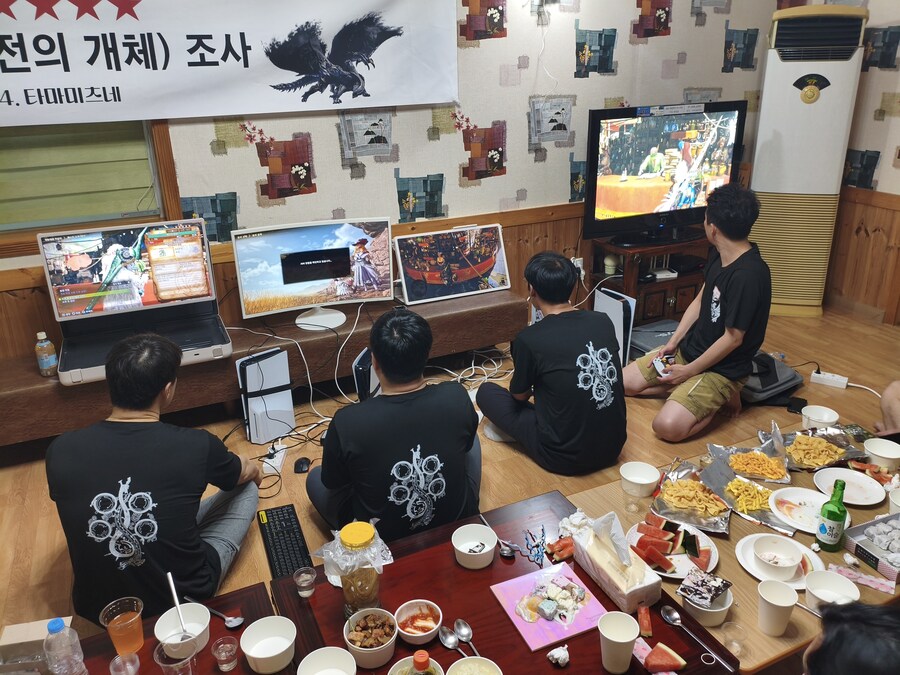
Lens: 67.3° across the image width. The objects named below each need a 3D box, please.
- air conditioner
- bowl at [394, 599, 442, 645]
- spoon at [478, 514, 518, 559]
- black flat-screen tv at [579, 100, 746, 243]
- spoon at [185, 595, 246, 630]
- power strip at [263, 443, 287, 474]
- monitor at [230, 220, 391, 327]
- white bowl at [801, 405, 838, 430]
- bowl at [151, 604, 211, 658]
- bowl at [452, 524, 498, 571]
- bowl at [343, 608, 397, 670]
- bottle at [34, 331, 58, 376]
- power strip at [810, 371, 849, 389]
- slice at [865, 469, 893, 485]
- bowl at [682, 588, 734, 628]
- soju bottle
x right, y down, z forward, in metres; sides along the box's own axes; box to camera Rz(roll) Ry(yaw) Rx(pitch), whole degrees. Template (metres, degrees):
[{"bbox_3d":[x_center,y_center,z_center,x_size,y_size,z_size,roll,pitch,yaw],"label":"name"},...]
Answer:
[{"bbox_3d":[2.269,-1.079,4.385,0.520,1.830,0.320,9,23,27],"label":"air conditioner"},{"bbox_3d":[-0.073,0.669,1.579,0.111,0.046,0.111,-2,20,1],"label":"bowl"},{"bbox_3d":[0.133,0.555,1.886,0.042,0.028,0.210,-10,22,-21],"label":"spoon"},{"bbox_3d":[1.259,-0.949,3.952,1.130,0.750,0.250,-11,22,-23],"label":"black flat-screen tv"},{"bbox_3d":[-0.602,0.680,1.716,0.200,0.024,0.042,8,24,23],"label":"spoon"},{"bbox_3d":[-0.758,0.521,2.940,0.065,0.042,0.200,-3,22,-3],"label":"power strip"},{"bbox_3d":[-0.634,-0.297,3.225,0.720,0.500,0.240,-8,23,-16],"label":"monitor"},{"bbox_3d":[1.404,0.318,2.570,0.123,0.062,0.123,11,25,29],"label":"white bowl"},{"bbox_3d":[-0.631,0.704,1.611,0.123,0.062,0.123,-2,22,1],"label":"bowl"},{"bbox_3d":[0.069,0.581,1.865,0.123,0.062,0.123,-1,22,2],"label":"bowl"},{"bbox_3d":[-0.181,0.704,1.575,0.123,0.065,0.123,-2,22,1],"label":"bowl"},{"bbox_3d":[-1.677,0.065,2.793,0.071,0.186,0.071,-11,22,-23],"label":"bottle"},{"bbox_3d":[1.946,0.221,3.468,0.170,0.040,0.055,13,25,35],"label":"power strip"},{"bbox_3d":[1.381,0.450,2.174,0.050,0.032,0.090,-16,25,-34],"label":"slice"},{"bbox_3d":[0.656,0.680,1.734,0.123,0.062,0.123,-2,22,1],"label":"bowl"},{"bbox_3d":[1.102,0.504,1.935,0.066,0.214,0.066,12,26,31],"label":"soju bottle"}]

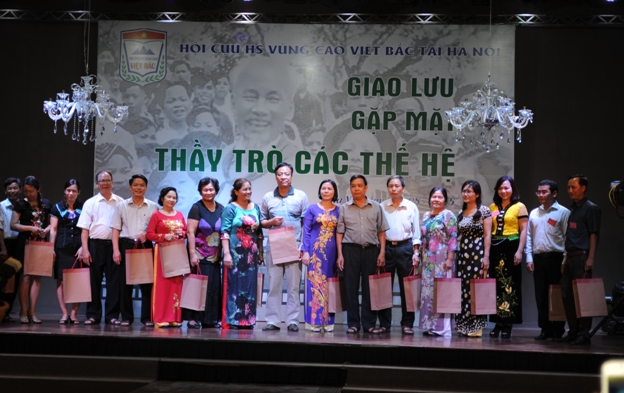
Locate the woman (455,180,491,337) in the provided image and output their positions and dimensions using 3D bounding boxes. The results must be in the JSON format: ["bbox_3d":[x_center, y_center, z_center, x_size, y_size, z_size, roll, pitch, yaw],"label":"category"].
[{"bbox_3d":[1.669,0.643,11.850,0.420,1.620,0.310,0,-3,24],"label":"woman"}]

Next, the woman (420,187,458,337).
[{"bbox_3d":[1.328,0.685,11.950,0.420,1.568,0.330,1,-3,12],"label":"woman"}]

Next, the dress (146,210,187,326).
[{"bbox_3d":[-1.534,0.759,12.050,0.430,1.240,0.310,2,-2,-19],"label":"dress"}]

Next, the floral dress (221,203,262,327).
[{"bbox_3d":[-0.759,0.742,12.300,0.430,1.345,0.310,3,-3,-18],"label":"floral dress"}]

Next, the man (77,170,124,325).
[{"bbox_3d":[-2.267,0.564,12.400,0.530,1.660,0.330,2,-3,-14],"label":"man"}]

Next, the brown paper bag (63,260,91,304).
[{"bbox_3d":[-2.503,0.910,12.200,0.280,0.464,0.110,-1,-4,-30],"label":"brown paper bag"}]

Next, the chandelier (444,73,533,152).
[{"bbox_3d":[1.837,-0.875,11.900,0.910,0.820,0.910,1,-2,0],"label":"chandelier"}]

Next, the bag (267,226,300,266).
[{"bbox_3d":[-0.283,0.507,11.750,0.275,0.370,0.090,-9,-2,0],"label":"bag"}]

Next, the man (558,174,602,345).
[{"bbox_3d":[2.699,0.628,11.450,0.440,1.700,0.330,-1,-4,42],"label":"man"}]

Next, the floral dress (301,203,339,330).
[{"bbox_3d":[0.095,0.741,12.100,0.420,1.344,0.290,2,-3,-10],"label":"floral dress"}]

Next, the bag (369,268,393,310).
[{"bbox_3d":[0.704,0.956,11.750,0.100,0.450,0.280,-3,-2,32],"label":"bag"}]

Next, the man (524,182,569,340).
[{"bbox_3d":[2.431,0.661,11.800,0.450,1.662,0.330,-1,-4,33],"label":"man"}]

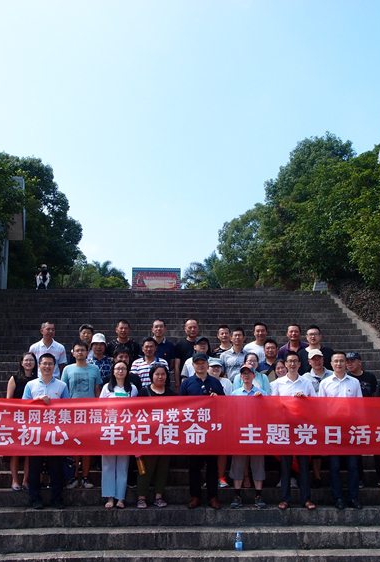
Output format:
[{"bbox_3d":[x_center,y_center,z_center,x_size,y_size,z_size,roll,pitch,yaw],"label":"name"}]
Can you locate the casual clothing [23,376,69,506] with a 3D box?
[{"bbox_3d":[-1.620,1.783,7.335,0.540,1.399,0.340,0,-12,-6],"label":"casual clothing"}]

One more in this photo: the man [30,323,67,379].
[{"bbox_3d":[-1.808,1.378,8.303,0.500,1.714,0.320,1,-13,-5],"label":"man"}]

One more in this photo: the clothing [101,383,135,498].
[{"bbox_3d":[-0.824,1.814,7.387,0.430,1.307,0.280,0,-12,-3],"label":"clothing"}]

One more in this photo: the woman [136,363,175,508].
[{"bbox_3d":[-0.393,1.752,7.399,0.470,1.597,0.330,0,-12,-2],"label":"woman"}]

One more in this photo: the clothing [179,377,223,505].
[{"bbox_3d":[0.131,1.763,7.397,0.510,1.410,0.310,0,-12,0],"label":"clothing"}]

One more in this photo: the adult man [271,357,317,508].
[{"bbox_3d":[1.160,1.665,7.352,0.520,1.709,0.360,-2,-12,4],"label":"adult man"}]

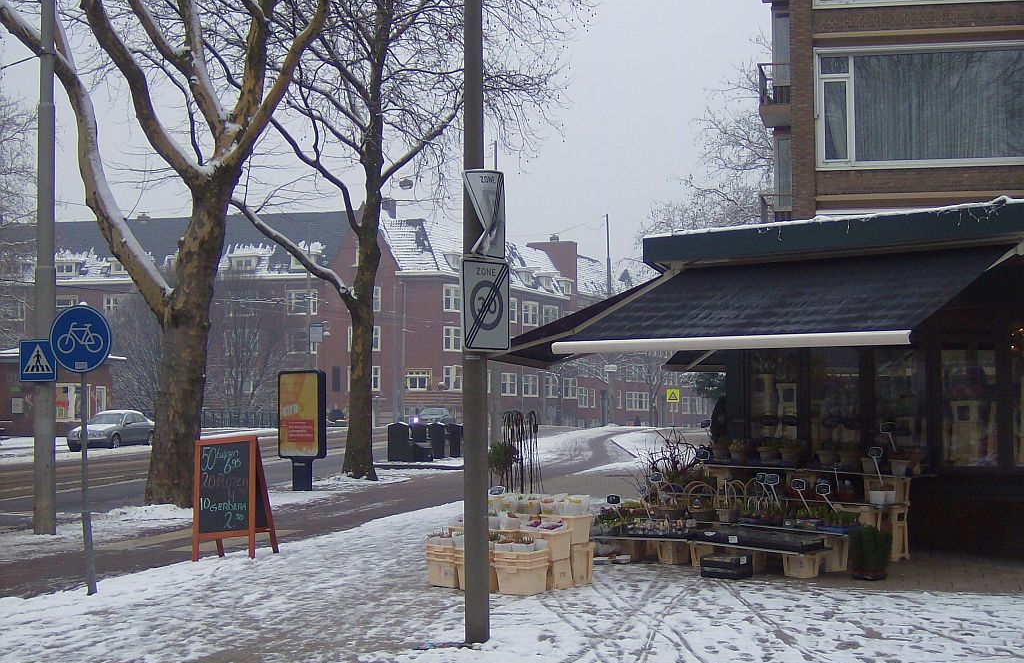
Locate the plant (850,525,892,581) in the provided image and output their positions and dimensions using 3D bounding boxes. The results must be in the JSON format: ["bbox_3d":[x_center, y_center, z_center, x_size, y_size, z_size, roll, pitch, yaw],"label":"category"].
[{"bbox_3d":[3.297,2.028,15.218,0.390,0.500,0.370,-1,-3,11],"label":"plant"}]

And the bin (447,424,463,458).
[{"bbox_3d":[-1.818,3.471,53.090,0.580,1.170,0.620,-1,-3,3],"label":"bin"}]

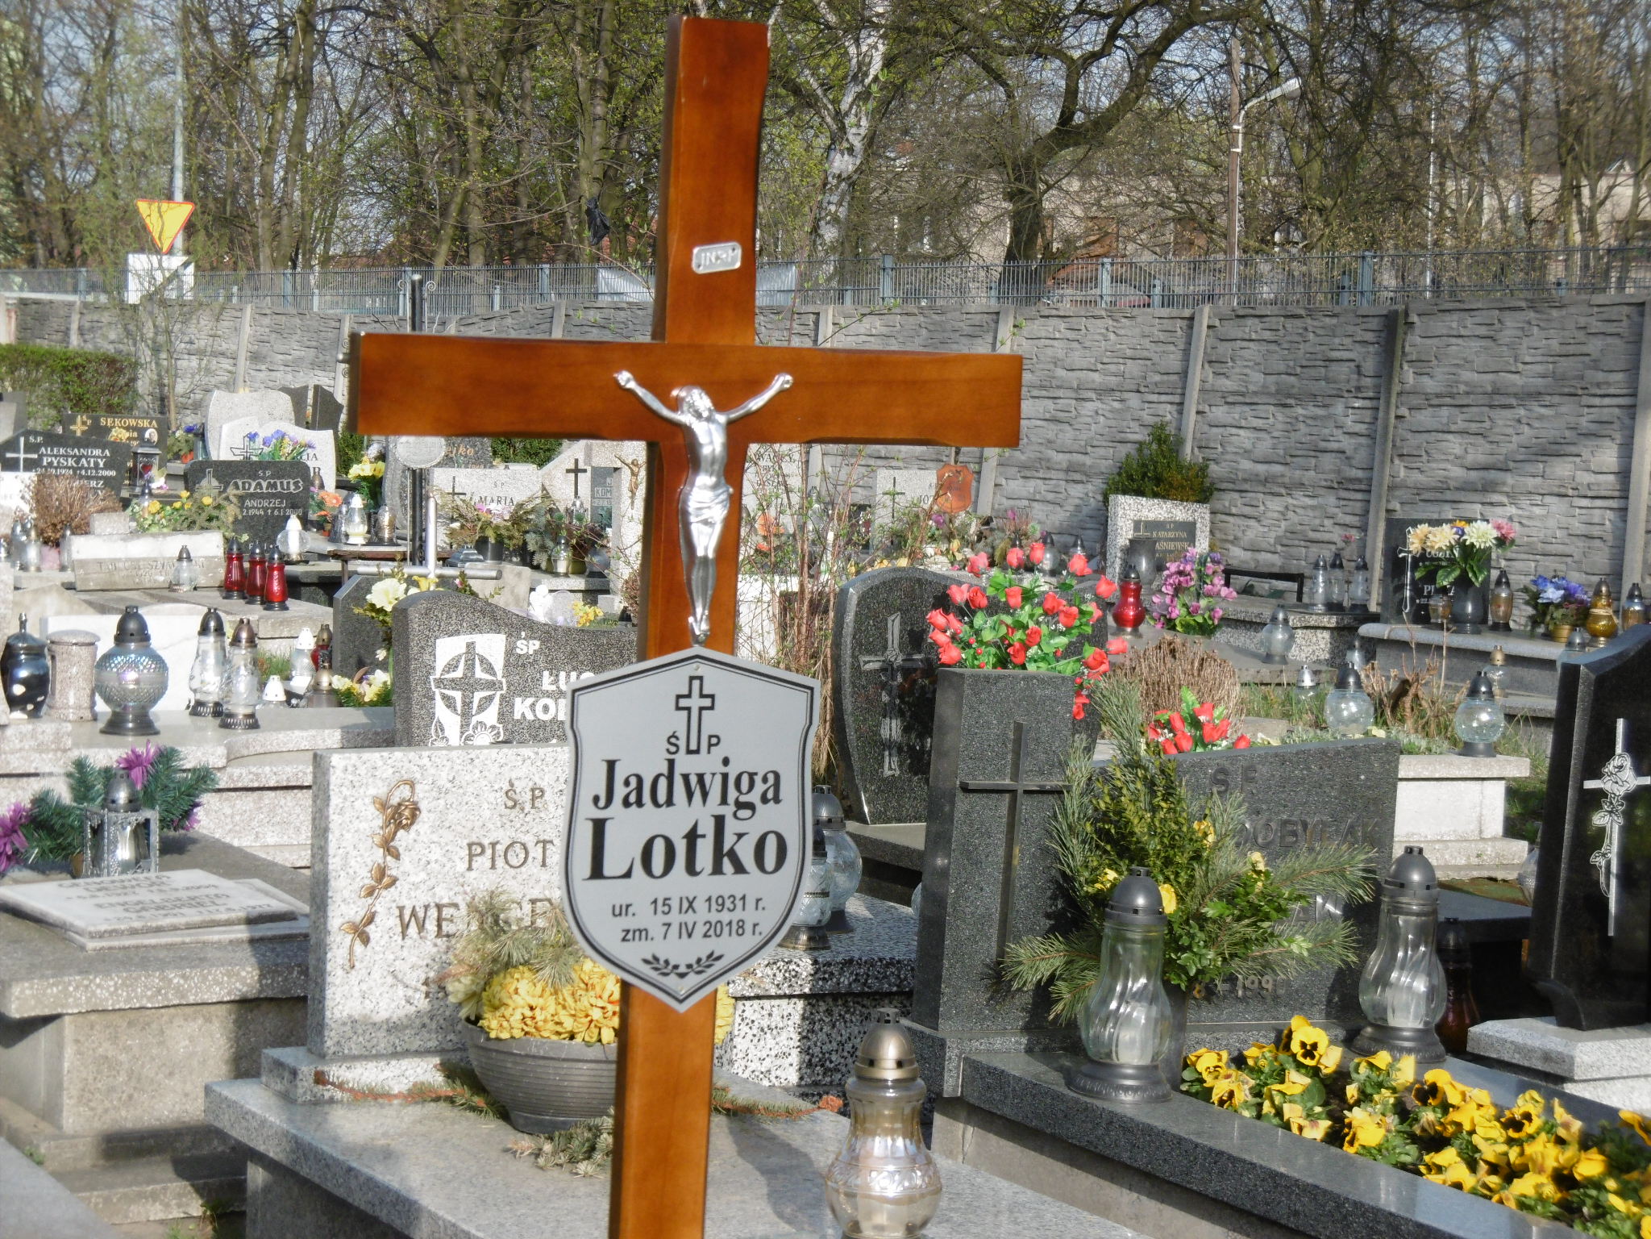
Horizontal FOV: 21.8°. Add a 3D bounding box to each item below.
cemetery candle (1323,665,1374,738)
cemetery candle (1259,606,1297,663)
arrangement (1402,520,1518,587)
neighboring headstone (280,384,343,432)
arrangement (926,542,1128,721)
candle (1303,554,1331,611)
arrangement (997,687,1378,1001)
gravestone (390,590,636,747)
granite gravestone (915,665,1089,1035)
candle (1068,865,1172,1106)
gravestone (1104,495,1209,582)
[{"bbox_3d":[1.391,0.231,11.400,0.133,0.225,0.133,3,5,0],"label":"cemetery candle"},{"bbox_3d":[1.819,0.060,17.300,0.135,0.240,0.135,3,5,0],"label":"cemetery candle"},{"bbox_3d":[2.963,-0.303,20.000,0.440,0.330,0.330,1,5,-25],"label":"arrangement"},{"bbox_3d":[-3.530,-1.311,29.300,0.468,0.582,0.100,-1,4,-28],"label":"neighboring headstone"},{"bbox_3d":[0.333,0.018,7.080,0.290,0.285,0.250,-1,6,-29],"label":"arrangement"},{"bbox_3d":[2.502,-0.185,21.800,0.124,0.285,0.124,1,3,0],"label":"candle"},{"bbox_3d":[0.558,0.348,6.600,0.520,0.500,0.400,-1,6,-29],"label":"arrangement"},{"bbox_3d":[-0.607,0.205,9.408,0.700,0.563,0.090,-1,6,-29],"label":"gravestone"},{"bbox_3d":[0.284,0.379,7.030,0.240,0.580,0.080,0,5,-29],"label":"granite gravestone"},{"bbox_3d":[0.457,0.540,6.437,0.158,0.330,0.158,4,4,0],"label":"candle"},{"bbox_3d":[1.768,-0.408,22.800,0.570,0.499,0.110,-1,4,-28],"label":"gravestone"}]

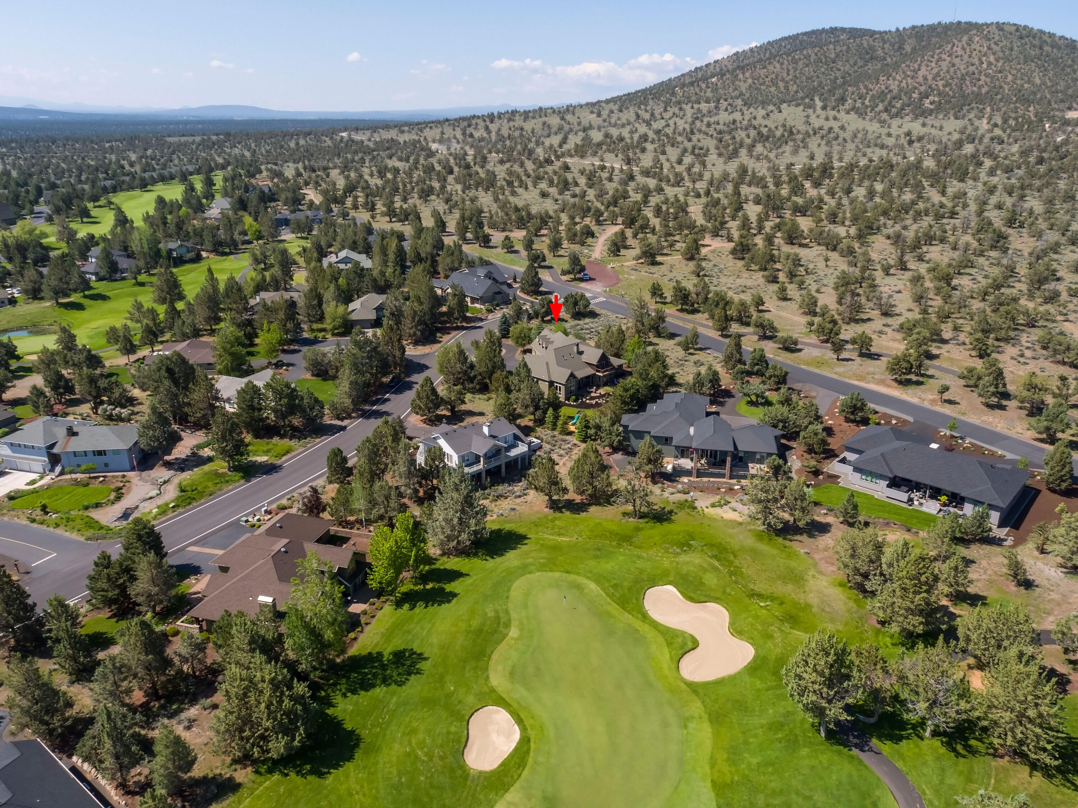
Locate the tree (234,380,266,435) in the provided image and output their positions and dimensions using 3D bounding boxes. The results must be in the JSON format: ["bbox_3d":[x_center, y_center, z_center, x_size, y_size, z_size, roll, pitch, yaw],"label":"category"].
[{"bbox_3d":[-58.870,0.570,152.320,6.160,10.730,6.160,0,21,0],"label":"tree"}]

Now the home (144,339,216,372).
[{"bbox_3d":[-87.700,-11.790,186.600,18.500,6.000,14.000,0,21,0],"label":"home"}]

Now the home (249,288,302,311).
[{"bbox_3d":[-86.220,-34.110,243.670,17.000,6.000,14.000,0,21,0],"label":"home"}]

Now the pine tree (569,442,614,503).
[{"bbox_3d":[8.434,11.003,121.181,7.022,10.361,7.022,0,22,0],"label":"pine tree"}]

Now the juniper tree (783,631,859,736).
[{"bbox_3d":[29.380,29.860,78.490,7.790,12.750,7.790,0,21,0],"label":"juniper tree"}]

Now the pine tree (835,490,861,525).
[{"bbox_3d":[48.370,16.120,116.950,3.960,5.490,3.960,0,21,0],"label":"pine tree"}]

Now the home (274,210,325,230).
[{"bbox_3d":[-132.035,-102.704,413.770,26.200,6.500,14.500,-4,22,-11],"label":"home"}]

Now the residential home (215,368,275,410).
[{"bbox_3d":[-61.987,-2.962,166.471,18.000,5.000,17.500,11,24,25],"label":"residential home"}]

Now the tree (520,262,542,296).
[{"bbox_3d":[-2.996,-43.962,259.343,7.656,10.902,7.656,0,22,0],"label":"tree"}]

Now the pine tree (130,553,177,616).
[{"bbox_3d":[-49.920,23.350,96.960,5.830,8.530,5.830,0,21,0],"label":"pine tree"}]

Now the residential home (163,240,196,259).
[{"bbox_3d":[-159.210,-67.830,329.180,14.500,6.500,12.500,-8,23,-19],"label":"residential home"}]

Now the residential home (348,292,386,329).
[{"bbox_3d":[-51.150,-28.020,227.430,13.500,6.500,17.000,0,21,0],"label":"residential home"}]

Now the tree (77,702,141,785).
[{"bbox_3d":[-39.530,31.840,69.520,5.640,10.040,5.640,0,21,0],"label":"tree"}]

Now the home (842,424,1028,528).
[{"bbox_3d":[66.290,10.301,126.569,26.500,5.700,19.600,18,28,38],"label":"home"}]

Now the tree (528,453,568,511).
[{"bbox_3d":[1.710,12.330,119.530,6.330,9.950,6.330,0,21,0],"label":"tree"}]

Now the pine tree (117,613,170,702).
[{"bbox_3d":[-43.880,28.230,82.890,5.890,10.640,5.890,0,21,0],"label":"pine tree"}]

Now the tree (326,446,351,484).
[{"bbox_3d":[-35.046,10.443,130.094,4.047,6.841,4.047,0,22,0],"label":"tree"}]

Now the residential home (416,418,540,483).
[{"bbox_3d":[-11.753,7.318,133.699,18.700,8.000,14.500,-18,28,-38],"label":"residential home"}]

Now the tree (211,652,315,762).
[{"bbox_3d":[-27.910,30.710,75.800,10.250,11.560,10.250,0,21,0],"label":"tree"}]

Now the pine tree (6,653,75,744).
[{"bbox_3d":[-51.430,29.470,75.860,6.500,9.850,6.500,0,21,0],"label":"pine tree"}]

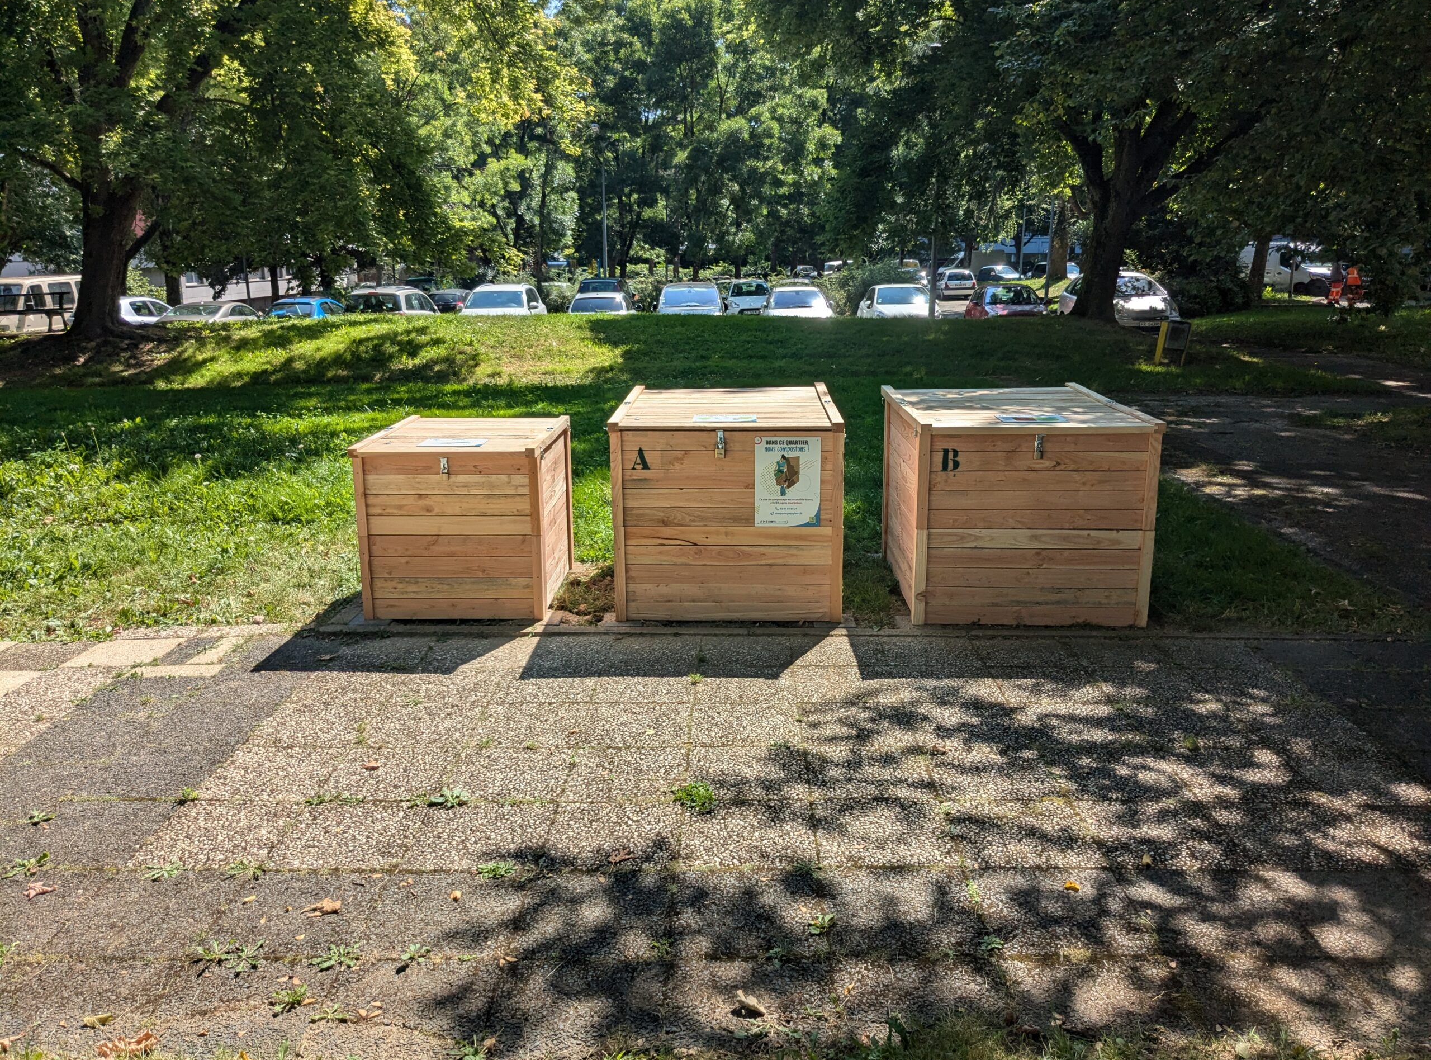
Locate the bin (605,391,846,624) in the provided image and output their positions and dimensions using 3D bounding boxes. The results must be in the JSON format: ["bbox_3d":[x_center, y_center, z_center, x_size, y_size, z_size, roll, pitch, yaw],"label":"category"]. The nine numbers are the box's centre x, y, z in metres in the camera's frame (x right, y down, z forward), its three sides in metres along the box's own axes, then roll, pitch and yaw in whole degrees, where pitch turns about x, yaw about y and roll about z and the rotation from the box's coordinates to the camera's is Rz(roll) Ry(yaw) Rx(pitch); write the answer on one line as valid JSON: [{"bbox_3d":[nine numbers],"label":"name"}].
[{"bbox_3d":[0.073,-0.180,5.757,1.075,0.950,1.270,0,14,2],"label":"bin"}]

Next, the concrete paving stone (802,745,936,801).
[{"bbox_3d":[0.507,0.830,3.712,0.395,0.050,0.395,0,14,1],"label":"concrete paving stone"}]

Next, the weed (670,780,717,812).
[{"bbox_3d":[-0.067,0.832,3.497,0.135,0.060,0.120,0,14,1],"label":"weed"}]

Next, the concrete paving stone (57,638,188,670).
[{"bbox_3d":[-2.586,0.567,4.932,0.395,0.050,0.395,0,14,1],"label":"concrete paving stone"}]

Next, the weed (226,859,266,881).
[{"bbox_3d":[-1.315,0.951,3.127,0.115,0.035,0.090,0,14,1],"label":"weed"}]

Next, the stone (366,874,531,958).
[{"bbox_3d":[-0.701,1.027,2.949,0.395,0.050,0.395,0,14,1],"label":"stone"}]

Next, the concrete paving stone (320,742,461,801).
[{"bbox_3d":[-1.092,0.844,3.746,0.400,0.050,0.400,-1,14,1],"label":"concrete paving stone"}]

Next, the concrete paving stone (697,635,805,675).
[{"bbox_3d":[0.133,0.545,4.883,0.400,0.050,0.400,-1,14,1],"label":"concrete paving stone"}]

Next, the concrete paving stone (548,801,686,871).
[{"bbox_3d":[-0.304,0.930,3.340,0.395,0.050,0.395,0,14,1],"label":"concrete paving stone"}]

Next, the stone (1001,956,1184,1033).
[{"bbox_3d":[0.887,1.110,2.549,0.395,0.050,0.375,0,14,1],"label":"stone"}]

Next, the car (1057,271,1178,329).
[{"bbox_3d":[10.513,-5.953,29.097,1.760,1.630,4.280,-1,13,0],"label":"car"}]

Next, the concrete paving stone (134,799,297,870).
[{"bbox_3d":[-1.500,0.943,3.368,0.400,0.050,0.400,-1,14,1],"label":"concrete paving stone"}]

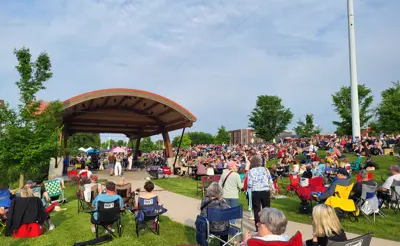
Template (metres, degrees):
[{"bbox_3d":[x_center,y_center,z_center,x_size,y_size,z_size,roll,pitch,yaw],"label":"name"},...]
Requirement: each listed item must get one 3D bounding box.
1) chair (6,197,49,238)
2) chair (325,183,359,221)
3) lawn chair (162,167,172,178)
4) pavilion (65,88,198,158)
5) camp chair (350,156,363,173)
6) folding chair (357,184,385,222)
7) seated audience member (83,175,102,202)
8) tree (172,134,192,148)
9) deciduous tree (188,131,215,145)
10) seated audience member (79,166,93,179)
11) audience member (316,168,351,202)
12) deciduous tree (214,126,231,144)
[{"bbox_3d":[-3.991,2.175,6.950,0.800,0.900,0.660,1,-6,-11],"label":"chair"},{"bbox_3d":[3.462,1.957,7.350,0.720,0.920,0.620,2,-6,-22],"label":"chair"},{"bbox_3d":[-2.326,3.579,21.500,0.720,0.820,0.600,1,-6,-14],"label":"lawn chair"},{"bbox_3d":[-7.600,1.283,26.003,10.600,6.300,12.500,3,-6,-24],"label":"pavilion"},{"bbox_3d":[8.336,2.210,16.000,0.660,0.880,0.720,-3,-6,25],"label":"camp chair"},{"bbox_3d":[4.172,1.957,7.350,0.630,0.920,0.620,2,-6,-18],"label":"folding chair"},{"bbox_3d":[-3.457,2.256,9.750,0.600,1.150,0.850,0,-6,-3],"label":"seated audience member"},{"bbox_3d":[-4.369,4.993,75.000,5.000,5.000,5.000,0,-5,0],"label":"tree"},{"bbox_3d":[0.166,6.491,100.000,9.300,7.300,9.000,0,-6,0],"label":"deciduous tree"},{"bbox_3d":[-6.527,3.006,17.200,0.600,1.100,0.800,0,-6,0],"label":"seated audience member"},{"bbox_3d":[3.355,1.696,7.550,0.600,1.250,0.850,2,-6,-25],"label":"audience member"},{"bbox_3d":[5.243,3.728,70.000,3.800,6.200,3.800,0,-5,0],"label":"deciduous tree"}]

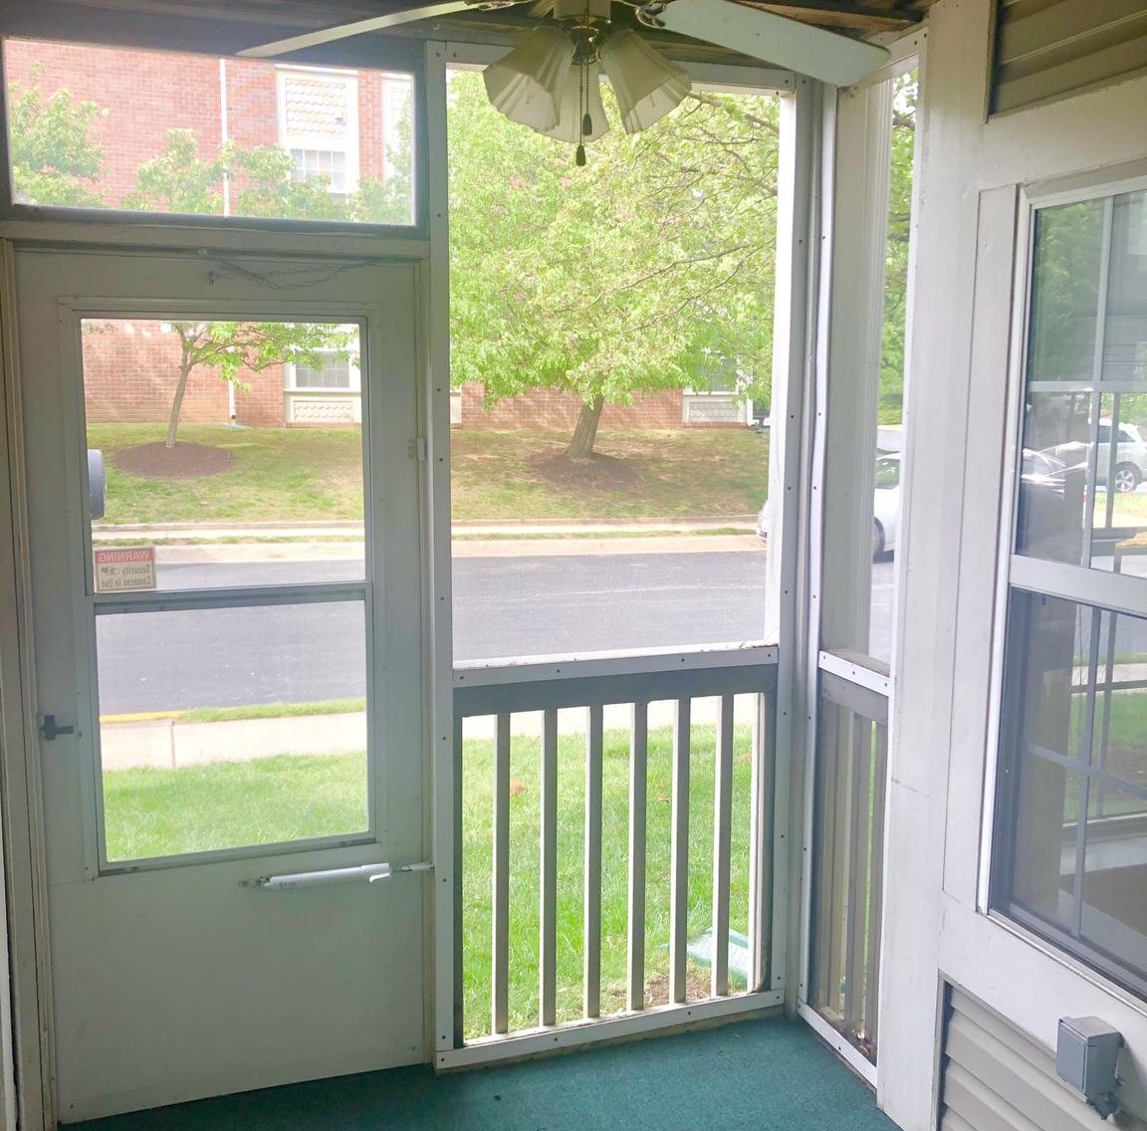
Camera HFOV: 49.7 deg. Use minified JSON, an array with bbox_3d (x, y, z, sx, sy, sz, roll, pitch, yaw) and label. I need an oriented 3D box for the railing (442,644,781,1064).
[{"bbox_3d":[0.111,0.729,3.222,0.945,1.018,0.085,-2,9,-19],"label":"railing"}]

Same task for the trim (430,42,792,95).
[{"bbox_3d":[0.122,-1.173,2.923,0.894,0.044,0.031,-2,9,-19],"label":"trim"}]

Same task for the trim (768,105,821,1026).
[{"bbox_3d":[0.560,-0.002,3.244,0.053,2.448,0.031,-2,9,-19],"label":"trim"}]

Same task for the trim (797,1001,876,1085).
[{"bbox_3d":[0.691,1.229,3.214,0.031,0.048,0.396,-2,9,-19],"label":"trim"}]

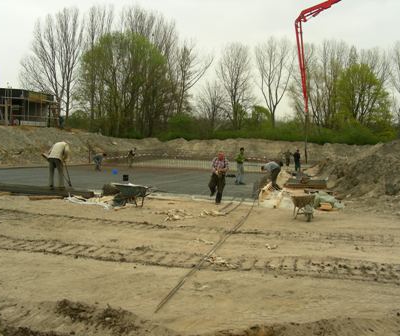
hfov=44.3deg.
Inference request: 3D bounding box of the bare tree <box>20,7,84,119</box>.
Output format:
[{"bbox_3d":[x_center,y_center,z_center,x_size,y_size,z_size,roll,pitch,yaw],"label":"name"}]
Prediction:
[{"bbox_3d":[-19.495,-13.019,65.000,8.400,16.300,7.800,0,3,0],"label":"bare tree"}]

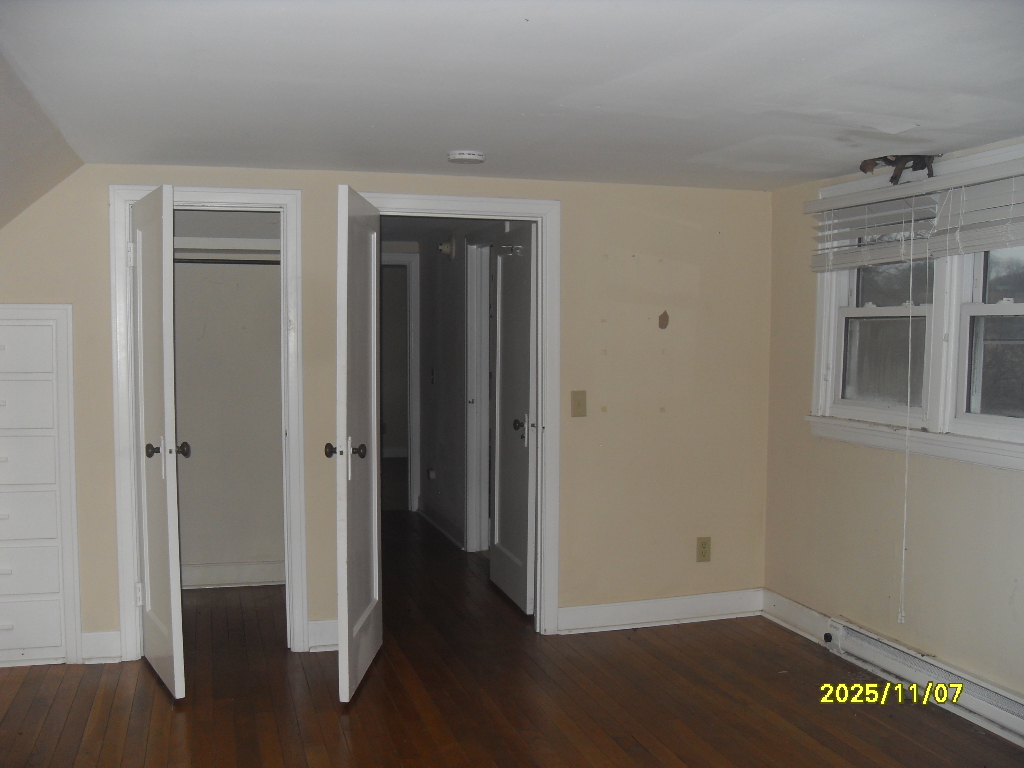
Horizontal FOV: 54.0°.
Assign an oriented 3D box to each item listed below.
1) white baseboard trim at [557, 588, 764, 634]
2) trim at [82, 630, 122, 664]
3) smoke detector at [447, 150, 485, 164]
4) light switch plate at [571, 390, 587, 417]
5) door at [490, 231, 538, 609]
[{"bbox_3d":[0.718,1.063,4.683,1.043,0.132,0.025,-1,3,-16],"label":"white baseboard trim"},{"bbox_3d":[-1.619,1.043,3.967,0.149,0.131,0.025,-1,3,-16],"label":"trim"},{"bbox_3d":[-0.172,-0.855,3.831,0.143,0.040,0.143,-1,3,-16],"label":"smoke detector"},{"bbox_3d":[0.303,0.090,4.515,0.071,0.117,0.009,-1,3,-16],"label":"light switch plate"},{"bbox_3d":[-0.002,0.169,5.122,0.036,1.866,0.722,-1,3,-16],"label":"door"}]

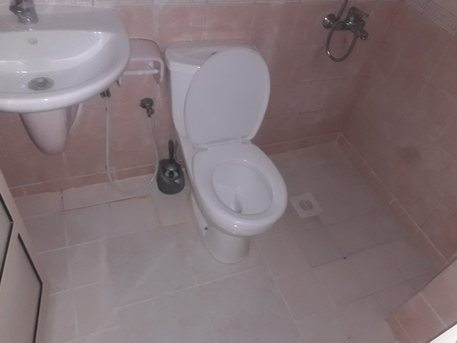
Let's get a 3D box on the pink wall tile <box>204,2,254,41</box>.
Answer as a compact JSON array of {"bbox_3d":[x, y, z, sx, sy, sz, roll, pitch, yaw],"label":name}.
[{"bbox_3d":[0.006,-0.581,1.459,0.199,0.199,0.010,-10,49,-19],"label":"pink wall tile"}]

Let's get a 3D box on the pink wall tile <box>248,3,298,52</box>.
[{"bbox_3d":[0.189,-0.615,1.523,0.199,0.199,0.010,-10,49,-19],"label":"pink wall tile"}]

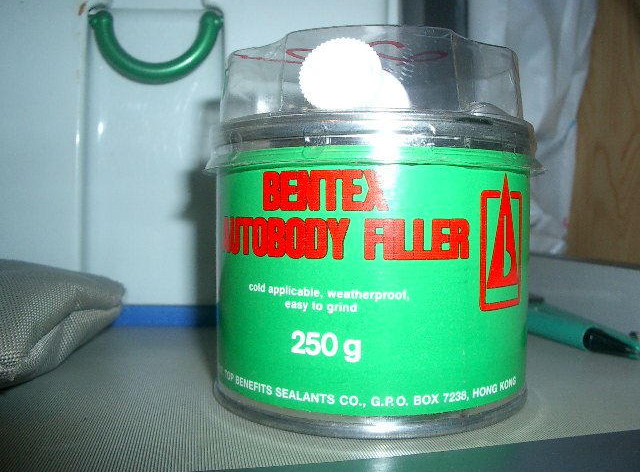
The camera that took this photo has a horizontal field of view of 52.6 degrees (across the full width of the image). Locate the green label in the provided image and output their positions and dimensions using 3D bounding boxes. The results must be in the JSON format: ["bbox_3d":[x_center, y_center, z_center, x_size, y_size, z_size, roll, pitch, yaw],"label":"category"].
[{"bbox_3d":[0.011,0.006,0.146,0.068,0.047,0.068,1,3,17],"label":"green label"}]

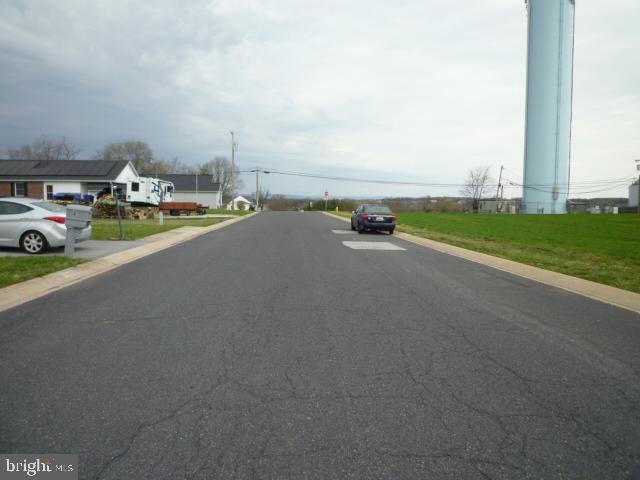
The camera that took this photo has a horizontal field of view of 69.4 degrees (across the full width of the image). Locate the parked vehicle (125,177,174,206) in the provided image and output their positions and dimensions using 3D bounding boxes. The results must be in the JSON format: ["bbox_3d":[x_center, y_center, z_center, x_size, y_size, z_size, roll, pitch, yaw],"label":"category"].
[{"bbox_3d":[-18.718,-5.200,51.040,2.450,3.100,8.500,0,5,-4],"label":"parked vehicle"}]

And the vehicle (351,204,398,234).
[{"bbox_3d":[2.594,-1.142,23.742,1.750,1.450,4.500,0,5,-4],"label":"vehicle"}]

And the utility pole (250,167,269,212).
[{"bbox_3d":[-9.173,-7.541,68.602,0.400,6.500,0.400,0,5,0],"label":"utility pole"}]

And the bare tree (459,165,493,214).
[{"bbox_3d":[30.301,-9.745,89.489,6.200,9.000,6.000,0,5,0],"label":"bare tree"}]

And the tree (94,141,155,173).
[{"bbox_3d":[-36.705,-12.656,87.223,11.000,12.800,11.000,0,5,0],"label":"tree"}]

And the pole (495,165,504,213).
[{"bbox_3d":[34.941,-9.945,89.471,0.400,9.200,0.400,3,5,0],"label":"pole"}]

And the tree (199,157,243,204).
[{"bbox_3d":[-17.438,-10.234,81.414,7.600,9.000,7.600,0,5,0],"label":"tree"}]

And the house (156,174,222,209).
[{"bbox_3d":[-22.073,-7.596,72.613,14.000,5.200,8.000,0,5,-4],"label":"house"}]

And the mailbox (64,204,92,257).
[{"bbox_3d":[-6.074,-0.228,11.625,0.550,1.300,0.270,0,5,-4],"label":"mailbox"}]

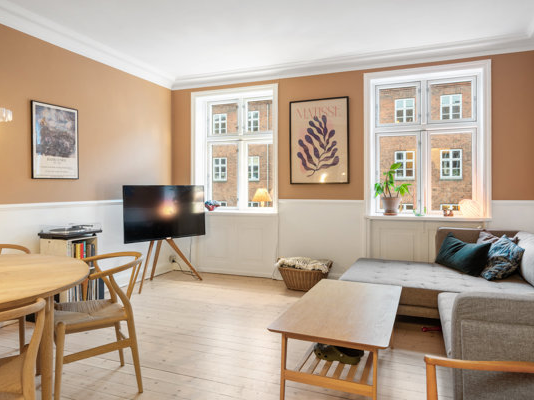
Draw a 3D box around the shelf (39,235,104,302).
[{"bbox_3d":[-1.814,0.699,3.446,0.350,0.700,0.390,1,2,21],"label":"shelf"}]

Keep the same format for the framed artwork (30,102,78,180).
[{"bbox_3d":[-1.984,-0.542,3.459,0.030,0.700,0.510,1,2,21],"label":"framed artwork"}]

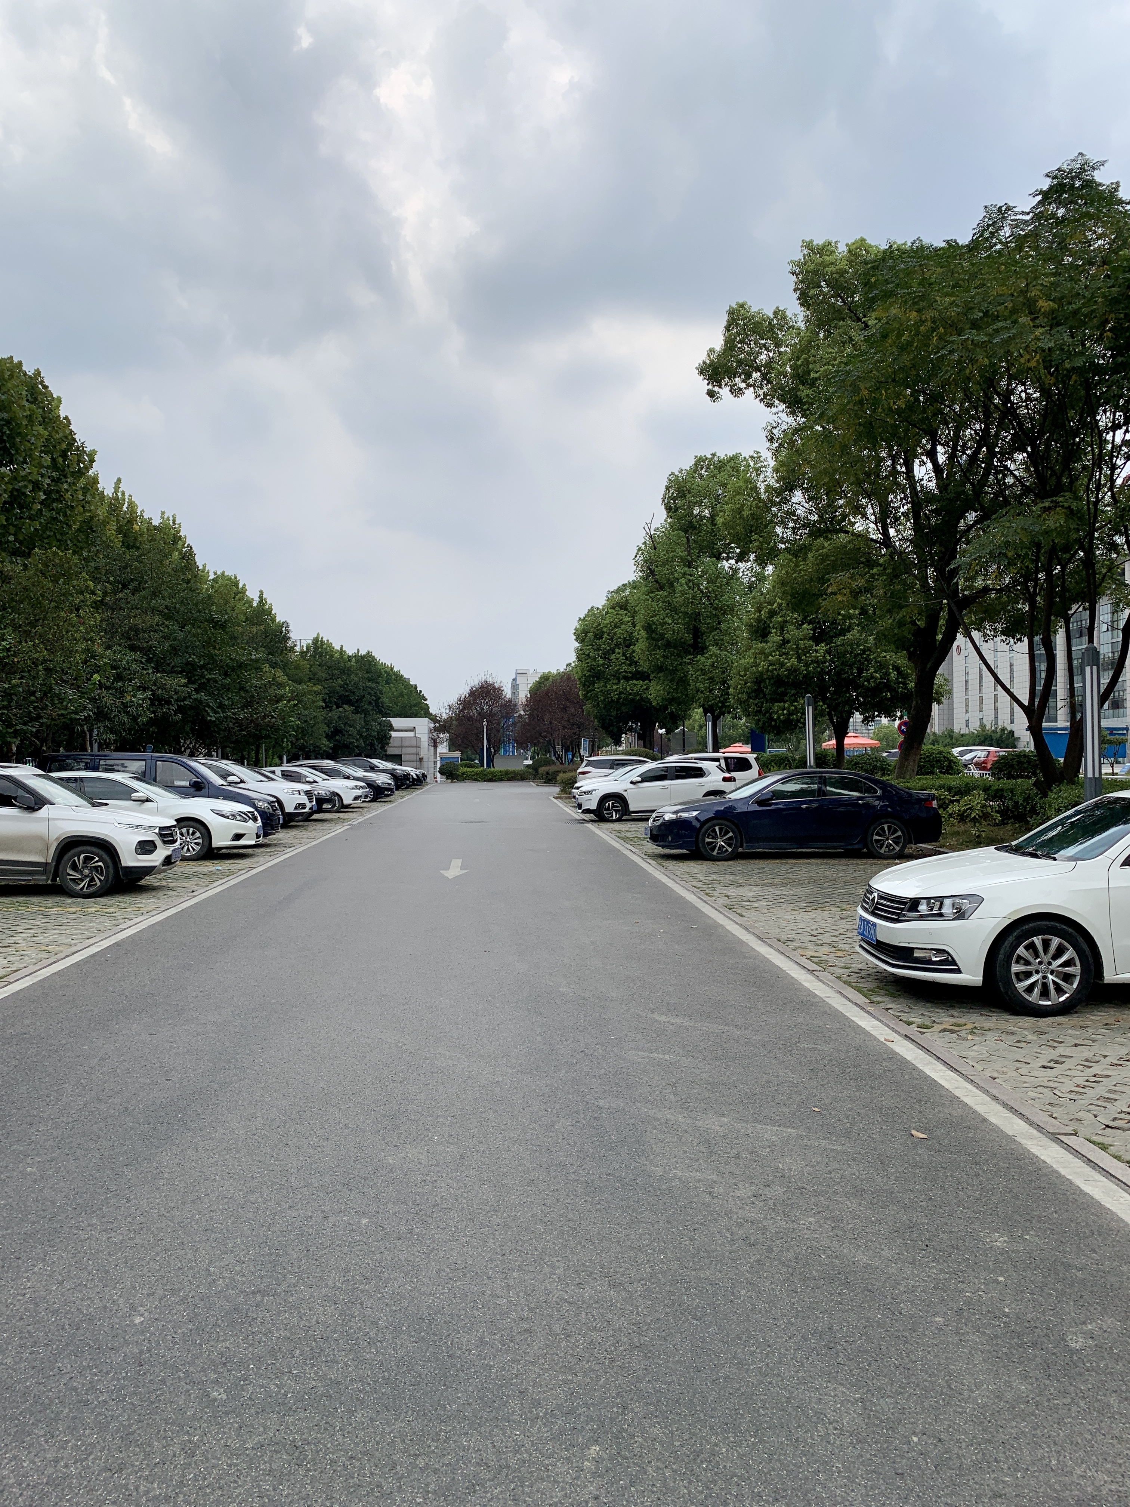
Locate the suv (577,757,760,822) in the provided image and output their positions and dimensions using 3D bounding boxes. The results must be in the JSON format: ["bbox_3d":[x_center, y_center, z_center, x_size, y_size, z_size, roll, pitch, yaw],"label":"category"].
[{"bbox_3d":[2.454,0.979,30.510,4.280,1.570,1.770,0,0,-4],"label":"suv"}]

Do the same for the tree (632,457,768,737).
[{"bbox_3d":[5.874,-5.463,47.997,6.000,14.499,6.000,0,0,-4],"label":"tree"}]

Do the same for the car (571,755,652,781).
[{"bbox_3d":[2.849,0.950,41.267,4.800,1.680,1.820,0,0,-4],"label":"car"}]

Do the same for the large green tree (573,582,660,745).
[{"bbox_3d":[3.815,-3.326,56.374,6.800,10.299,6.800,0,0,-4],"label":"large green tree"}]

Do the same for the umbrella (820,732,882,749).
[{"bbox_3d":[14.953,0.354,59.088,2.950,2.798,2.950,0,0,-4],"label":"umbrella"}]

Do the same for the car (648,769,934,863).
[{"bbox_3d":[3.830,0.976,19.100,4.720,1.440,1.840,-1,0,-2],"label":"car"}]

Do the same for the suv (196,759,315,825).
[{"bbox_3d":[-8.780,0.996,29.300,4.500,1.700,1.830,-1,0,-4],"label":"suv"}]

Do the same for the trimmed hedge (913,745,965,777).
[{"bbox_3d":[10.601,0.608,32.000,1.420,1.600,1.420,-1,0,-4],"label":"trimmed hedge"}]

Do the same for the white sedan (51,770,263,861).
[{"bbox_3d":[-7.765,1.062,19.899,4.850,1.490,1.830,0,0,-4],"label":"white sedan"}]

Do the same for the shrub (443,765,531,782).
[{"bbox_3d":[-5.441,1.424,77.500,6.100,1.020,1.200,-1,0,-4],"label":"shrub"}]

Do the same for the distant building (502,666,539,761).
[{"bbox_3d":[-15.103,-15.138,440.000,15.000,36.000,16.000,-1,0,-3],"label":"distant building"}]

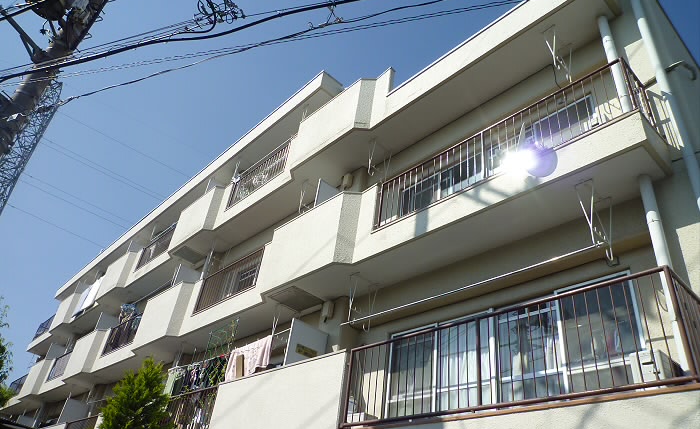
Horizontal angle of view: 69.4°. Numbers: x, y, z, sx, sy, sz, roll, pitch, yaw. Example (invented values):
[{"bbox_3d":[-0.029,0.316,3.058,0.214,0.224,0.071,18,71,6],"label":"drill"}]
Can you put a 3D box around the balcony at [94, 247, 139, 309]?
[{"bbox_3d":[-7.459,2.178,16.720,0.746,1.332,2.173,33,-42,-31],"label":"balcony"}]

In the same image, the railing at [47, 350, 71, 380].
[{"bbox_3d":[-9.564,5.024,16.698,0.066,0.849,2.214,33,-42,-31],"label":"railing"}]

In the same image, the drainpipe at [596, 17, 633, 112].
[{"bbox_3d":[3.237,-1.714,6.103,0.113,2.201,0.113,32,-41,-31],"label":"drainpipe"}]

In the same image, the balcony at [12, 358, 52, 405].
[{"bbox_3d":[-11.748,6.515,19.469,0.920,1.285,2.268,32,-41,-31],"label":"balcony"}]

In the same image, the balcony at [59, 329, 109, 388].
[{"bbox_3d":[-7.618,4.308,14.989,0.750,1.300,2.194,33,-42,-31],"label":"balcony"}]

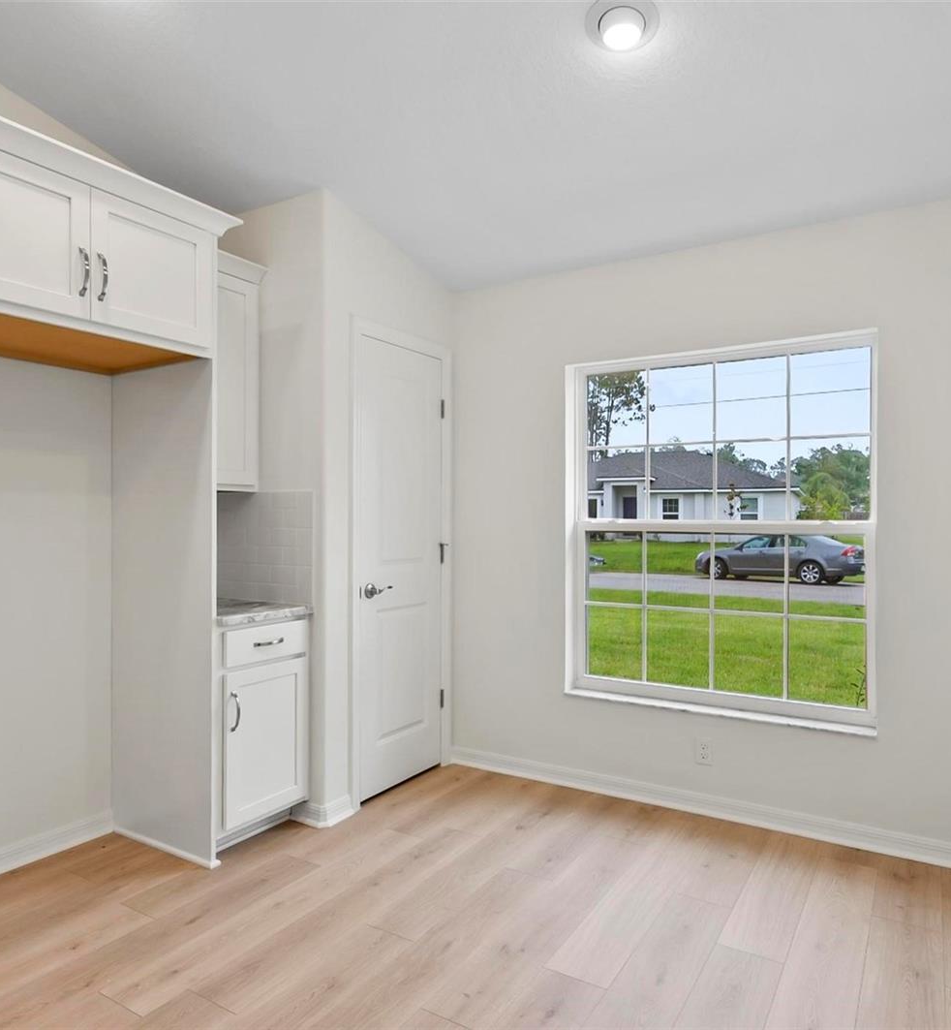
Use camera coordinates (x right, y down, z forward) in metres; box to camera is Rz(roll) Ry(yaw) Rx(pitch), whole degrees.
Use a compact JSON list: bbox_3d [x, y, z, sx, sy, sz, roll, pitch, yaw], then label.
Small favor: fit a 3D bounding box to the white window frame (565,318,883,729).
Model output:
[{"bbox_3d":[1.000,0.069,2.970,1.270,1.547,0.120,0,0,30],"label":"white window frame"}]

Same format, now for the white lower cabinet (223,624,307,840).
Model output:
[{"bbox_3d":[-1.075,0.845,2.850,0.620,0.865,0.440,0,0,33],"label":"white lower cabinet"}]

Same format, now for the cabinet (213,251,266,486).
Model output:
[{"bbox_3d":[-1.184,-0.588,2.921,0.355,0.975,0.440,0,0,33],"label":"cabinet"}]

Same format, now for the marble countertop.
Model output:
[{"bbox_3d":[-1.070,0.390,2.850,0.635,0.038,0.440,0,0,33],"label":"marble countertop"}]

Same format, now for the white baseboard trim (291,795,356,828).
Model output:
[{"bbox_3d":[-0.639,1.233,2.918,0.190,0.090,0.185,0,0,33],"label":"white baseboard trim"}]

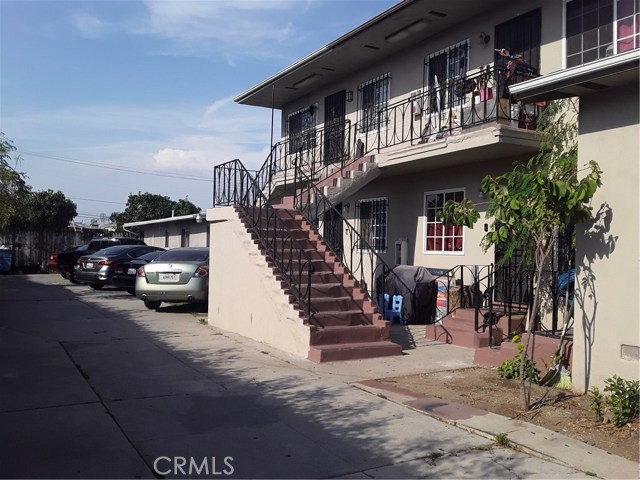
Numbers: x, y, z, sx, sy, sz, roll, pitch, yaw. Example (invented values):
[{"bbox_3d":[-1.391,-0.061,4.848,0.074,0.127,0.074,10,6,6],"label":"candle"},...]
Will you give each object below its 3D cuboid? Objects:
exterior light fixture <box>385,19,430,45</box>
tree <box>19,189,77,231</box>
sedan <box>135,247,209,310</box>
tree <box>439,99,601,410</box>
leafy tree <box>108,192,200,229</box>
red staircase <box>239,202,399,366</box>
[{"bbox_3d":[1.732,-4.128,11.481,0.240,0.090,1.220,2,-1,-30],"label":"exterior light fixture"},{"bbox_3d":[-15.215,-0.535,32.000,3.300,4.500,3.300,2,-1,-28],"label":"tree"},{"bbox_3d":[-2.860,0.891,14.200,1.800,1.470,4.800,1,-1,8],"label":"sedan"},{"bbox_3d":[1.845,0.144,5.300,1.420,2.750,1.300,1,-1,19],"label":"tree"},{"bbox_3d":[-10.620,-0.559,37.000,5.600,5.000,4.800,2,-1,-16],"label":"leafy tree"},{"bbox_3d":[-0.167,0.502,8.788,1.320,2.120,2.950,2,-1,-30],"label":"red staircase"}]

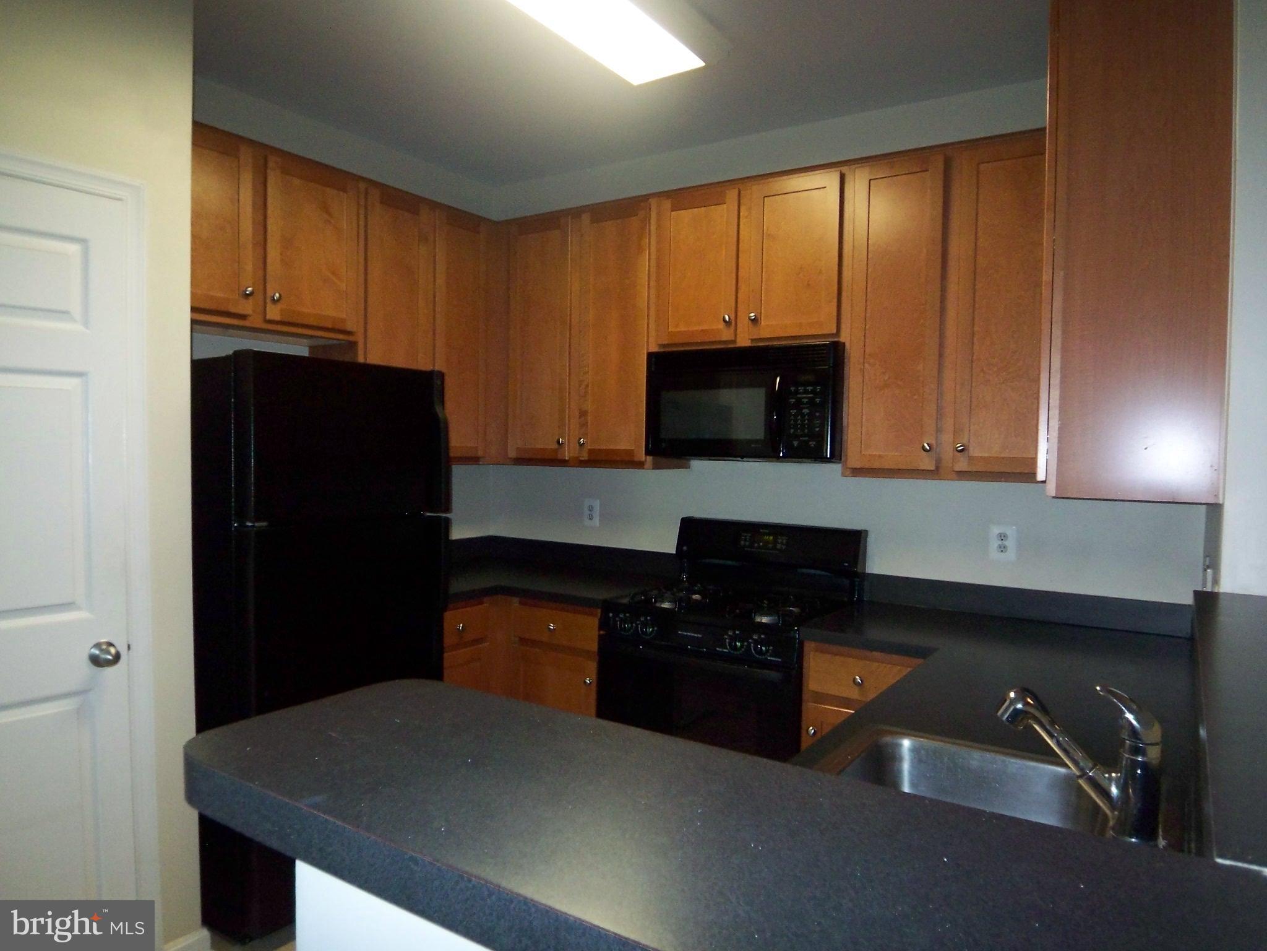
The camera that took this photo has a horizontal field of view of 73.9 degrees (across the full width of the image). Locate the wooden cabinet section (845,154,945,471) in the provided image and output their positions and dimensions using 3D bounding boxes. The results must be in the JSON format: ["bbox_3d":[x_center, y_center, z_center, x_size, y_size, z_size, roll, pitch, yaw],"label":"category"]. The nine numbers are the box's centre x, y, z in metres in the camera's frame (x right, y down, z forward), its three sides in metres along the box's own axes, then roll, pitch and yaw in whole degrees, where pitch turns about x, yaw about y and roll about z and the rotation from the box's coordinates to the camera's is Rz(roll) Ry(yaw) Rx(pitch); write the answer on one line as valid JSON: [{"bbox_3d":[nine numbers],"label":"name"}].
[{"bbox_3d":[0.938,-0.521,2.872,0.302,1.007,0.326,2,3,33],"label":"wooden cabinet section"}]

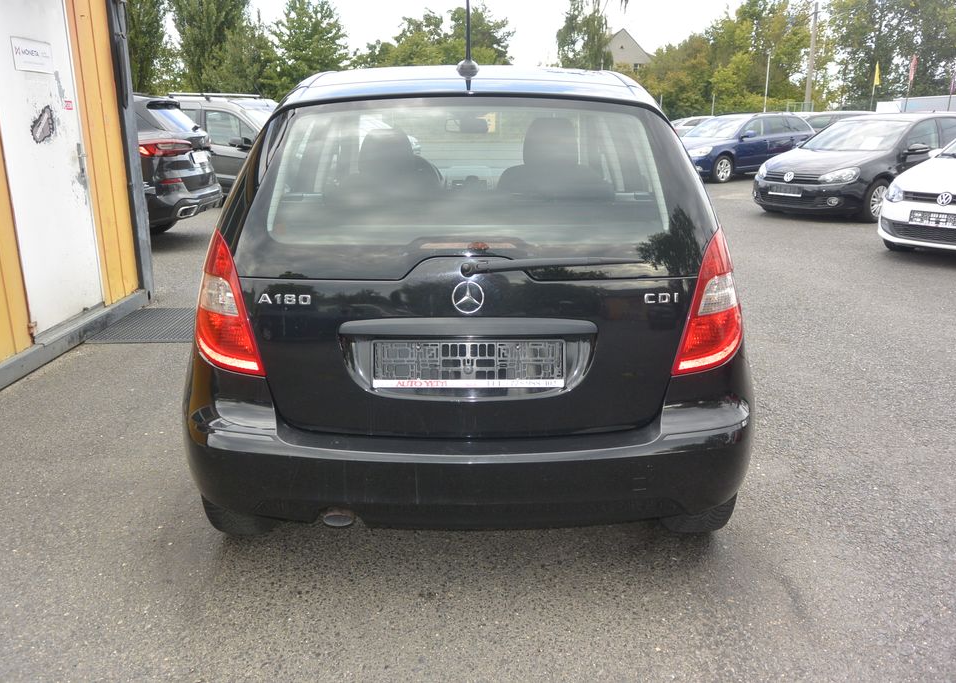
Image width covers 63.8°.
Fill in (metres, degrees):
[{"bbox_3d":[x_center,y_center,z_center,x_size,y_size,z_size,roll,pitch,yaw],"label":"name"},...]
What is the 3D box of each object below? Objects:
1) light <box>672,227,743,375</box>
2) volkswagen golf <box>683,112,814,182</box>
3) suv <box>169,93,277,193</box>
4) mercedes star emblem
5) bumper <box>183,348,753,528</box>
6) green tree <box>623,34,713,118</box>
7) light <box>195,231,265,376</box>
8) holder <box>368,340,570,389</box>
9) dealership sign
[{"bbox_3d":[0.680,-0.120,2.257,0.245,0.380,0.260,0,16,-1],"label":"light"},{"bbox_3d":[6.240,-4.681,18.459,4.550,1.500,1.780,-11,19,-32],"label":"volkswagen golf"},{"bbox_3d":[-3.400,-2.897,11.864,4.500,1.780,1.840,14,22,40],"label":"suv"},{"bbox_3d":[-0.026,-0.122,2.125,0.090,0.090,0.015,0,6,-1],"label":"mercedes star emblem"},{"bbox_3d":[-0.028,0.316,2.370,1.730,0.470,0.430,0,16,-1],"label":"bumper"},{"bbox_3d":[9.300,-12.223,37.579,4.400,5.200,4.200,0,16,-1],"label":"green tree"},{"bbox_3d":[-0.730,-0.116,2.259,0.245,0.380,0.260,0,16,-1],"label":"light"},{"bbox_3d":[-0.026,0.062,2.160,0.535,0.135,0.025,0,16,-1],"label":"holder"},{"bbox_3d":[-2.700,-1.735,4.670,0.010,0.185,0.430,0,16,0],"label":"dealership sign"}]

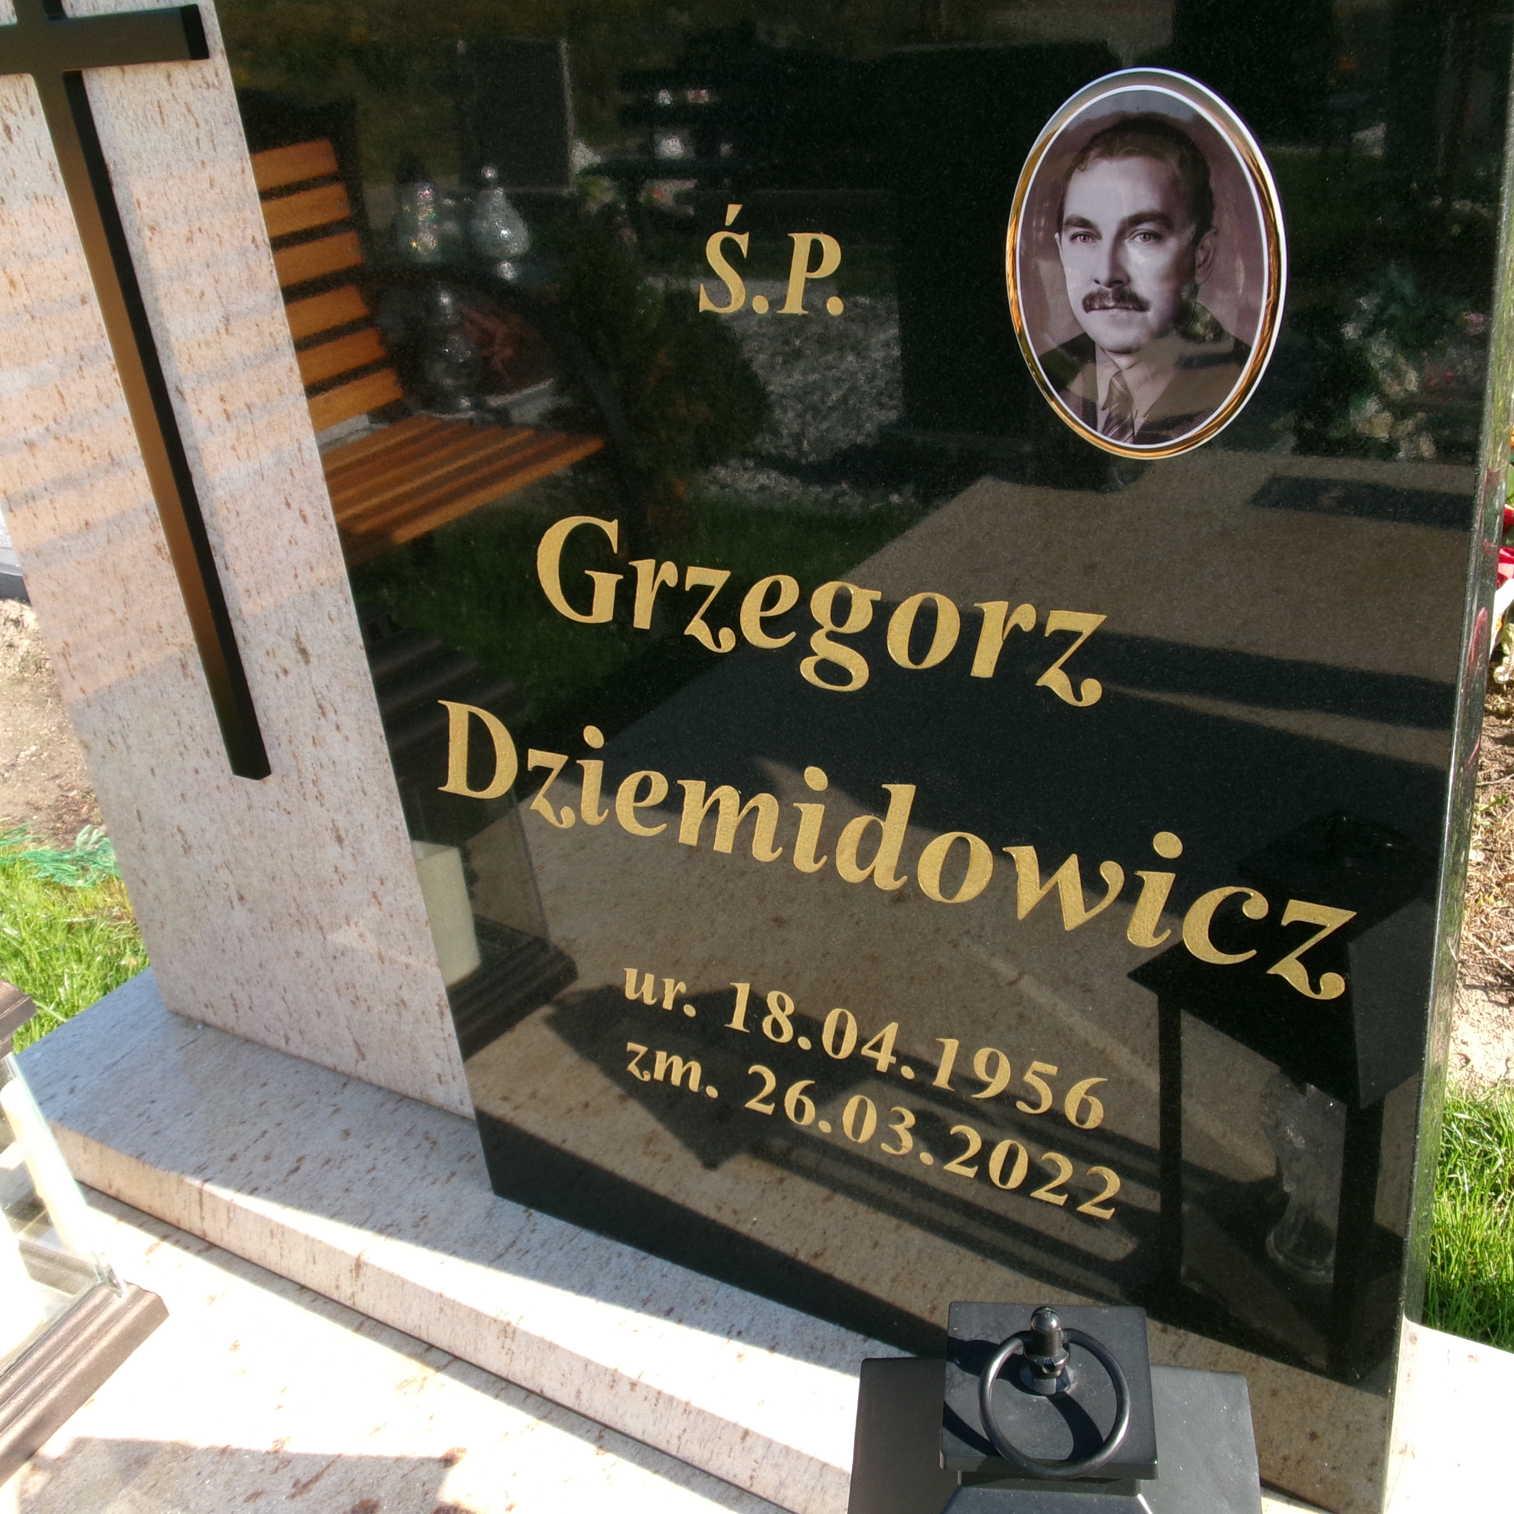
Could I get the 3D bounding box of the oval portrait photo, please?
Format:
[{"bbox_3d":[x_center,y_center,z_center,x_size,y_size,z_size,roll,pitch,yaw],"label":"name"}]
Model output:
[{"bbox_3d":[0.122,-0.154,0.524,0.091,0.121,0.010,10,31,31],"label":"oval portrait photo"}]

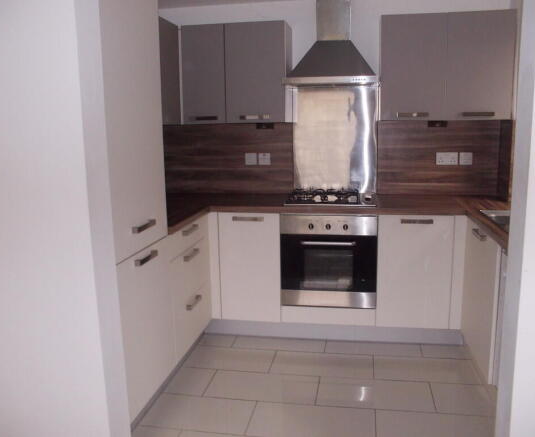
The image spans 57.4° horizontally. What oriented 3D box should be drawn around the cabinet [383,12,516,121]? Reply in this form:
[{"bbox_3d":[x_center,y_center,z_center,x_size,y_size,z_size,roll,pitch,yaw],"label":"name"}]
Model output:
[{"bbox_3d":[1.121,-0.950,3.127,0.781,0.630,0.330,1,10,10],"label":"cabinet"}]

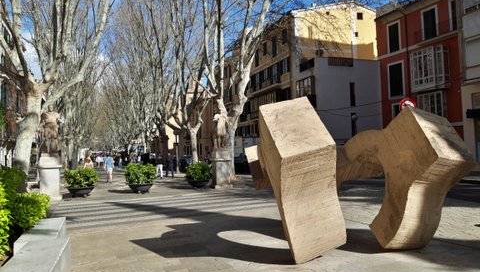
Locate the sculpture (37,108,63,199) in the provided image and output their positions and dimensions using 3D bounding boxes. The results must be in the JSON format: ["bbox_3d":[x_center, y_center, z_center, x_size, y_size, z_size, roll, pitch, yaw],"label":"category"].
[{"bbox_3d":[-7.173,0.635,13.654,0.900,3.450,0.880,0,-3,-22],"label":"sculpture"}]

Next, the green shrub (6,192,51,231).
[{"bbox_3d":[-3.773,1.358,6.400,0.700,0.640,0.780,-1,-2,-21],"label":"green shrub"}]

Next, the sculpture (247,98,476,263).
[{"bbox_3d":[1.850,0.590,6.200,3.350,2.360,2.800,-1,-3,-17],"label":"sculpture"}]

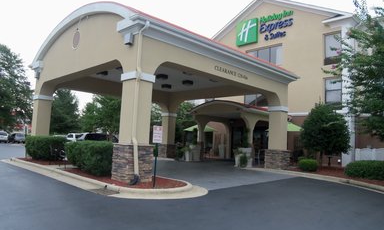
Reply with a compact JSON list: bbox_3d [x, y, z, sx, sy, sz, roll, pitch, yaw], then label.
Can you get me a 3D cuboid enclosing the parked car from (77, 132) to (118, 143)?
[{"bbox_3d":[-8.519,2.515,28.000,4.700,1.750,1.900,8,-8,-43],"label":"parked car"}]

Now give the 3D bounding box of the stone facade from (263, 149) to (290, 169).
[{"bbox_3d":[4.307,2.263,15.671,0.904,0.955,0.904,8,-8,-44],"label":"stone facade"}]

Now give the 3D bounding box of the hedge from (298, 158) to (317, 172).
[{"bbox_3d":[5.908,2.515,15.750,0.980,0.700,0.951,1,-6,21],"label":"hedge"}]

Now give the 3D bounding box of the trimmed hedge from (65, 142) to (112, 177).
[{"bbox_3d":[-3.376,1.591,11.338,1.058,1.115,3.308,8,-8,-43],"label":"trimmed hedge"}]

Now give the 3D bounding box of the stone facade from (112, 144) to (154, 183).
[{"bbox_3d":[-1.847,1.483,9.731,0.907,1.115,0.907,8,-8,-43],"label":"stone facade"}]

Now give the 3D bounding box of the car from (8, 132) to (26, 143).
[{"bbox_3d":[-28.043,3.719,50.000,1.850,1.650,4.600,8,-8,-43],"label":"car"}]

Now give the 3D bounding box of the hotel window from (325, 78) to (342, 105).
[{"bbox_3d":[8.853,-1.547,19.493,0.120,1.576,1.127,8,-8,-44],"label":"hotel window"}]

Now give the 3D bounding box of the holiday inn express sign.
[{"bbox_3d":[5.432,-6.466,23.487,0.220,1.905,4.899,8,-8,-44],"label":"holiday inn express sign"}]

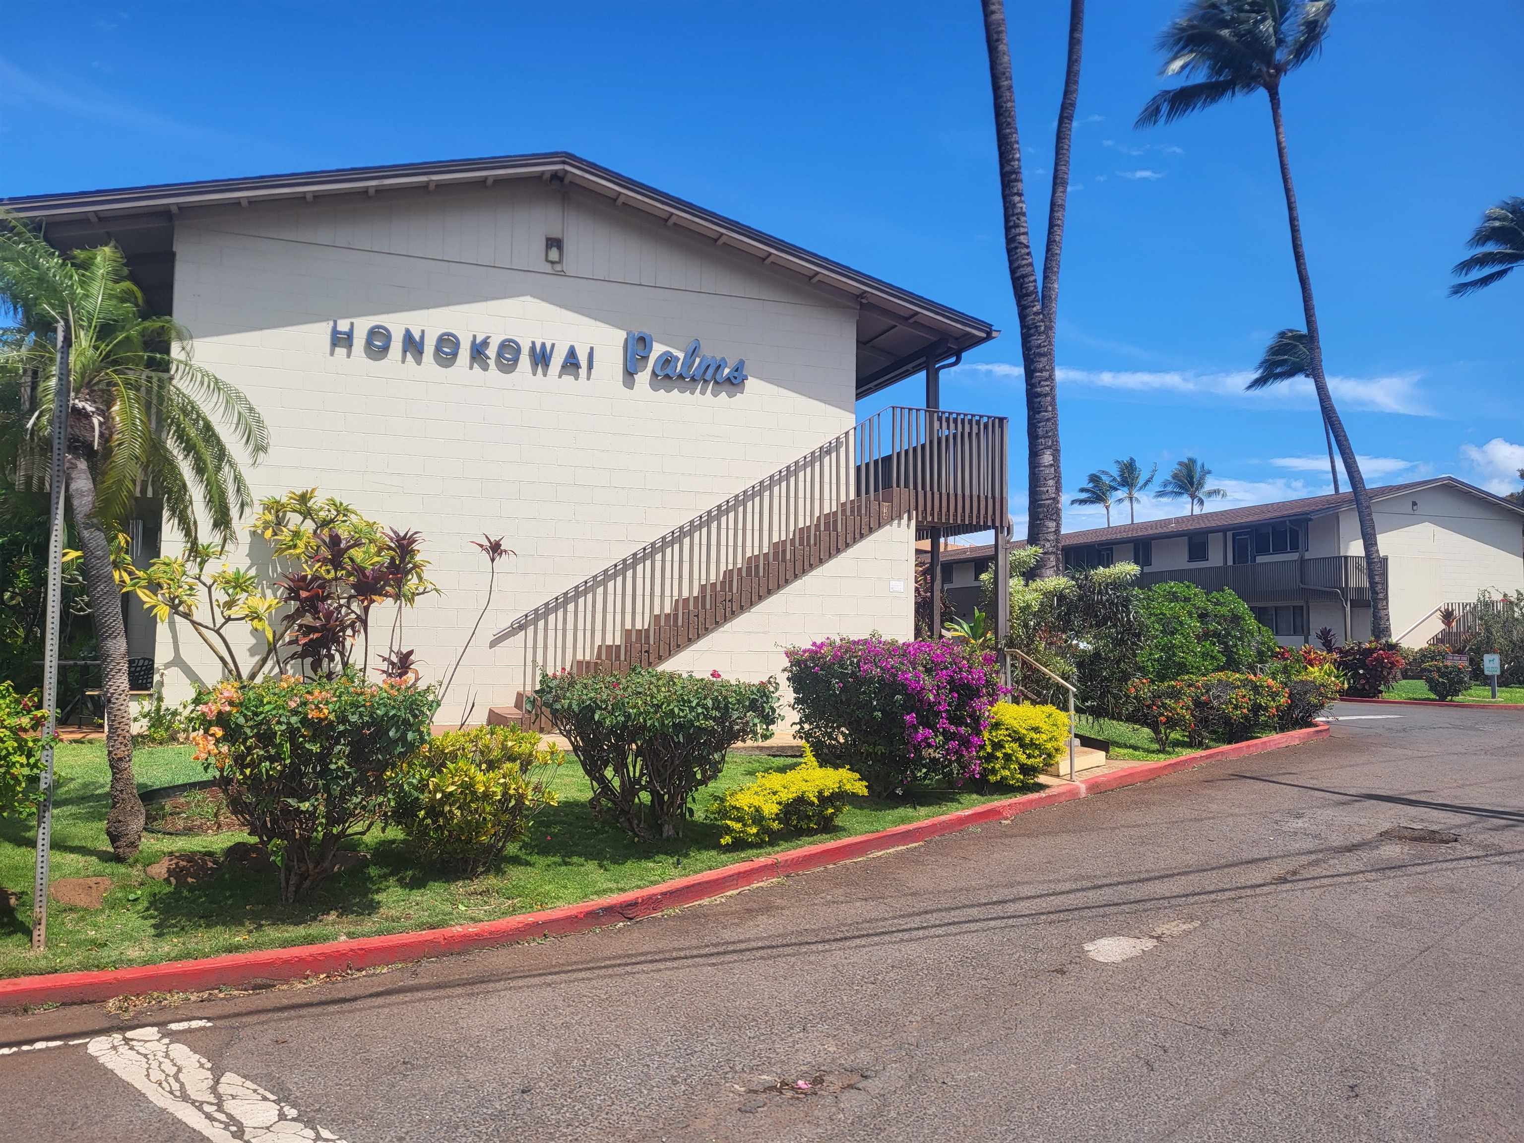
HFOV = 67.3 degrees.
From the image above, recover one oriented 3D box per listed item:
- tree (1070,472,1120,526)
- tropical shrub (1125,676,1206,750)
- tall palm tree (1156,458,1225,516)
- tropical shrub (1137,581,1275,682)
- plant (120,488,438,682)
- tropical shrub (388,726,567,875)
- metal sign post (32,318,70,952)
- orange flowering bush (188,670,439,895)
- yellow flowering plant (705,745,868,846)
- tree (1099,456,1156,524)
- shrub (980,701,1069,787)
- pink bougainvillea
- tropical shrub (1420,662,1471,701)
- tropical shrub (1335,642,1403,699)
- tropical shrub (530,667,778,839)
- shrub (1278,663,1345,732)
[{"bbox_3d":[30.689,0.312,105.348,4.770,19.125,5.000,-1,-5,16],"label":"tree"},{"bbox_3d":[5.053,1.776,14.350,1.015,0.940,1.000,1,-5,0],"label":"tropical shrub"},{"bbox_3d":[31.418,-0.721,83.367,5.200,15.300,5.000,1,-5,0],"label":"tall palm tree"},{"bbox_3d":[6.821,1.249,17.561,1.996,2.193,2.100,-1,-5,21],"label":"tropical shrub"},{"bbox_3d":[-4.630,0.428,11.085,2.761,2.502,1.250,2,-5,-20],"label":"plant"},{"bbox_3d":[-1.682,1.326,6.713,1.026,0.837,0.980,2,-5,-14],"label":"tropical shrub"},{"bbox_3d":[-3.316,0.285,5.345,0.055,2.937,0.050,2,-3,-32],"label":"metal sign post"},{"bbox_3d":[-2.428,1.141,6.176,1.263,1.217,1.220,2,-5,-21],"label":"orange flowering bush"},{"bbox_3d":[0.172,1.658,8.500,1.202,0.760,1.000,1,-5,0],"label":"yellow flowering plant"},{"bbox_3d":[33.098,-0.384,103.400,4.943,20.226,5.200,-1,-5,18],"label":"tree"},{"bbox_3d":[2.518,1.637,11.004,0.870,0.762,0.850,-1,-5,13],"label":"shrub"},{"bbox_3d":[1.108,1.204,9.685,1.811,1.308,1.500,0,-5,7],"label":"pink bougainvillea"},{"bbox_3d":[15.702,2.530,26.300,1.176,0.930,1.100,1,-5,0],"label":"tropical shrub"},{"bbox_3d":[14.429,2.334,27.200,1.726,1.358,1.600,1,-5,0],"label":"tropical shrub"},{"bbox_3d":[-0.718,1.193,7.627,1.643,1.105,1.350,1,-5,-5],"label":"tropical shrub"},{"bbox_3d":[8.957,2.052,18.700,1.089,1.089,1.100,1,-5,0],"label":"shrub"}]

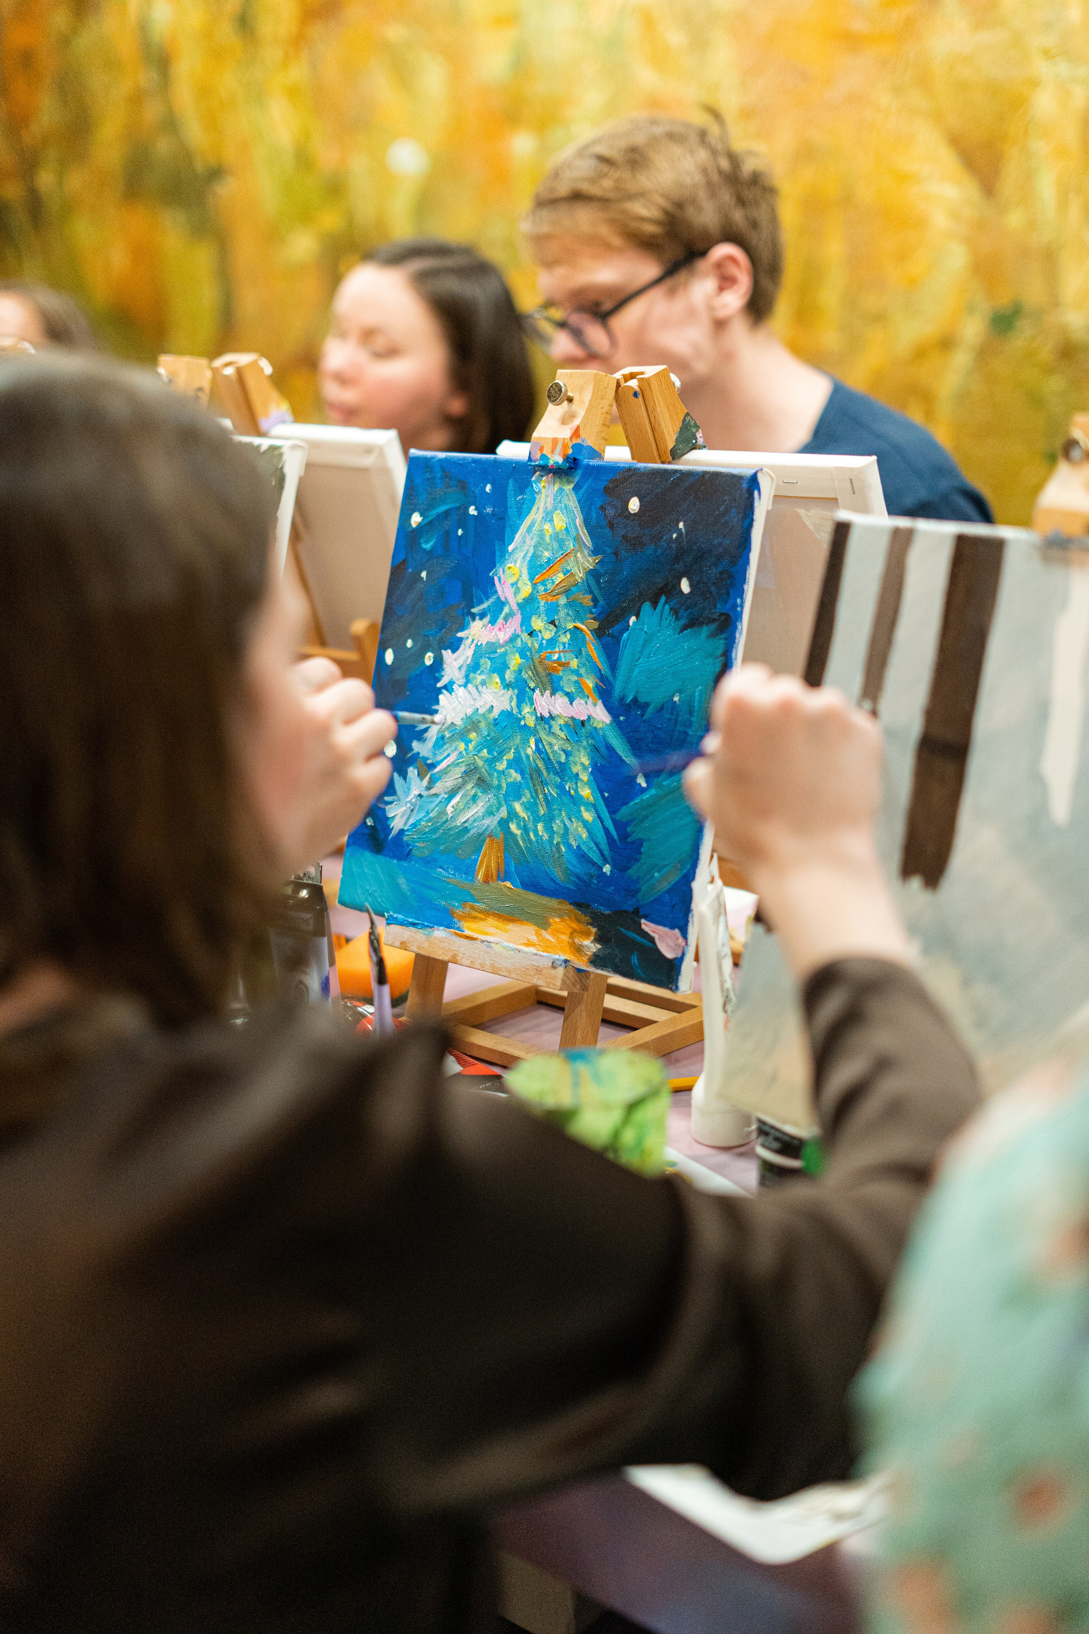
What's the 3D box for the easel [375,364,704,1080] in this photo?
[{"bbox_3d":[0.010,-0.066,1.461,0.162,0.431,0.179,11,19,42],"label":"easel"}]

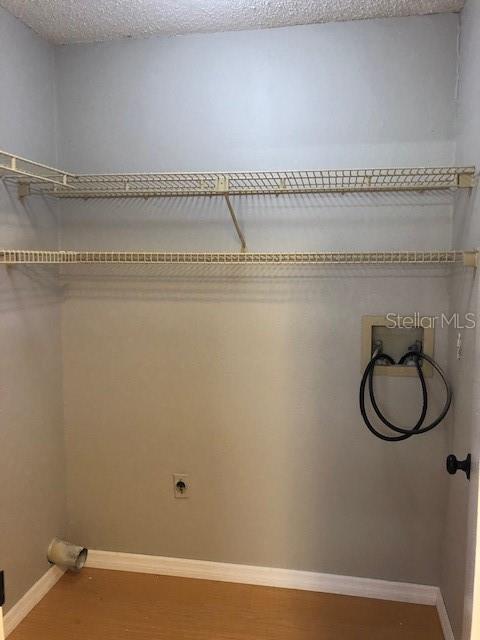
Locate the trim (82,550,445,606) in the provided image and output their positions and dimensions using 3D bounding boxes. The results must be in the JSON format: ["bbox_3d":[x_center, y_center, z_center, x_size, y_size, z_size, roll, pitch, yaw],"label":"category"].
[{"bbox_3d":[0.016,1.168,2.372,1.687,0.087,0.016,1,5,10],"label":"trim"}]

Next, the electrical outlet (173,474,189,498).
[{"bbox_3d":[-0.271,0.773,2.394,0.071,0.115,0.012,1,5,10],"label":"electrical outlet"}]

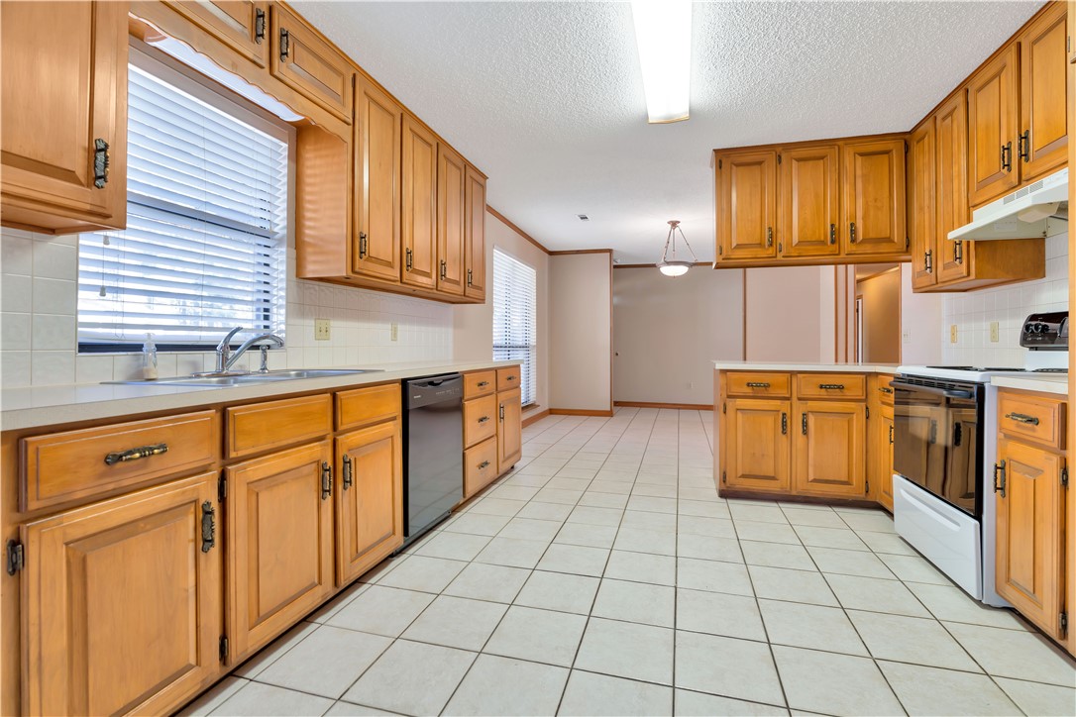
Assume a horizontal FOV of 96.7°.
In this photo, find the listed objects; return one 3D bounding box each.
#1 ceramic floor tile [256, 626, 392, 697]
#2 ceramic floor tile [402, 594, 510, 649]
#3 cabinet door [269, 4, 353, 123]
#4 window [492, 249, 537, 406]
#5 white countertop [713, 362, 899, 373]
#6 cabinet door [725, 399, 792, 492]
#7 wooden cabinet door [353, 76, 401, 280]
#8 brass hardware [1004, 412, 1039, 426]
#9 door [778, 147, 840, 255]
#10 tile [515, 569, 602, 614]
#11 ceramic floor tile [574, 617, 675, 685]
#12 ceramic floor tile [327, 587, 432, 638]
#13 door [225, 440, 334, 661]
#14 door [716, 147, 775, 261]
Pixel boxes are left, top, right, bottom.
[{"bbox_3d":[-0.690,0.997,1.582,0.306,0.010,0.306,0,1,16],"label":"ceramic floor tile"},{"bbox_3d":[-0.298,0.977,1.787,0.305,0.010,0.305,0,1,16],"label":"ceramic floor tile"},{"bbox_3d":[-1.018,-1.301,2.175,0.022,0.279,0.484,0,1,16],"label":"cabinet door"},{"bbox_3d":[-0.247,-0.278,5.846,0.055,1.817,1.625,0,1,16],"label":"window"},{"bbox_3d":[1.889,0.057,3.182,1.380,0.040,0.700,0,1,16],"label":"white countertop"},{"bbox_3d":[1.423,0.558,3.093,0.379,0.574,0.022,0,1,16],"label":"cabinet door"},{"bbox_3d":[-0.883,-0.950,2.632,0.022,1.002,0.396,0,1,16],"label":"wooden cabinet door"},{"bbox_3d":[1.620,0.200,1.609,0.030,0.029,0.134,0,1,16],"label":"brass hardware"},{"bbox_3d":[1.945,-1.115,3.422,0.367,0.764,0.022,0,1,16],"label":"door"},{"bbox_3d":[0.088,0.973,1.999,0.305,0.010,0.305,0,1,16],"label":"tile"},{"bbox_3d":[0.300,0.981,1.614,0.305,0.010,0.305,0,1,16],"label":"ceramic floor tile"},{"bbox_3d":[-0.605,0.991,1.879,0.306,0.010,0.306,0,1,16],"label":"ceramic floor tile"},{"bbox_3d":[-0.854,0.603,1.610,0.022,0.580,0.449,0,1,16],"label":"door"},{"bbox_3d":[1.560,-1.113,3.535,0.367,0.764,0.022,0,1,16],"label":"door"}]

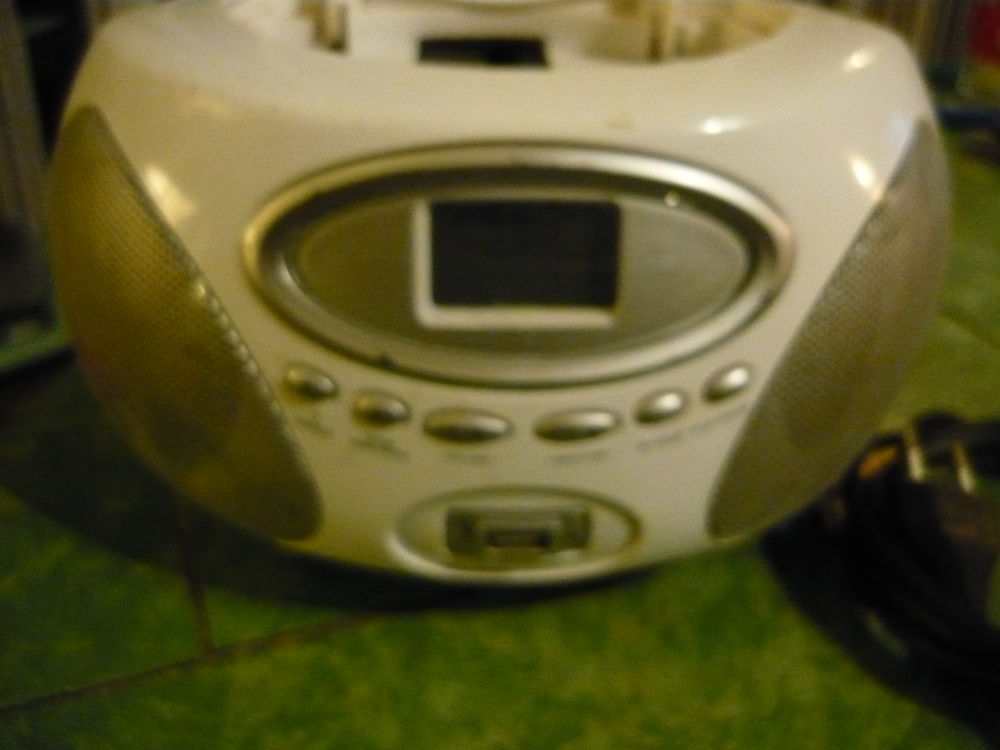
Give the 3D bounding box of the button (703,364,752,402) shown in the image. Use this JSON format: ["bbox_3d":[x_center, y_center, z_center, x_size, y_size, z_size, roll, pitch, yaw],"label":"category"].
[{"bbox_3d":[0.050,0.002,0.209,0.012,0.007,0.004,-29,22,-11],"label":"button"}]

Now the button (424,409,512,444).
[{"bbox_3d":[-0.007,0.011,0.199,0.018,0.007,0.004,3,16,2],"label":"button"}]

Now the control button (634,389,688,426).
[{"bbox_3d":[0.034,0.007,0.204,0.012,0.007,0.004,-21,19,-8],"label":"control button"}]

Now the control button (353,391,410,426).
[{"bbox_3d":[-0.025,0.007,0.201,0.012,0.007,0.004,13,17,5],"label":"control button"}]

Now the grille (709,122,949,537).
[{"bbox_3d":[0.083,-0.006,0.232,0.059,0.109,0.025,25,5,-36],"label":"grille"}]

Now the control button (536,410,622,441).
[{"bbox_3d":[0.016,0.011,0.200,0.018,0.007,0.004,-6,16,-6],"label":"control button"}]

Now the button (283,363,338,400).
[{"bbox_3d":[-0.041,0.002,0.204,0.012,0.007,0.004,20,19,9],"label":"button"}]

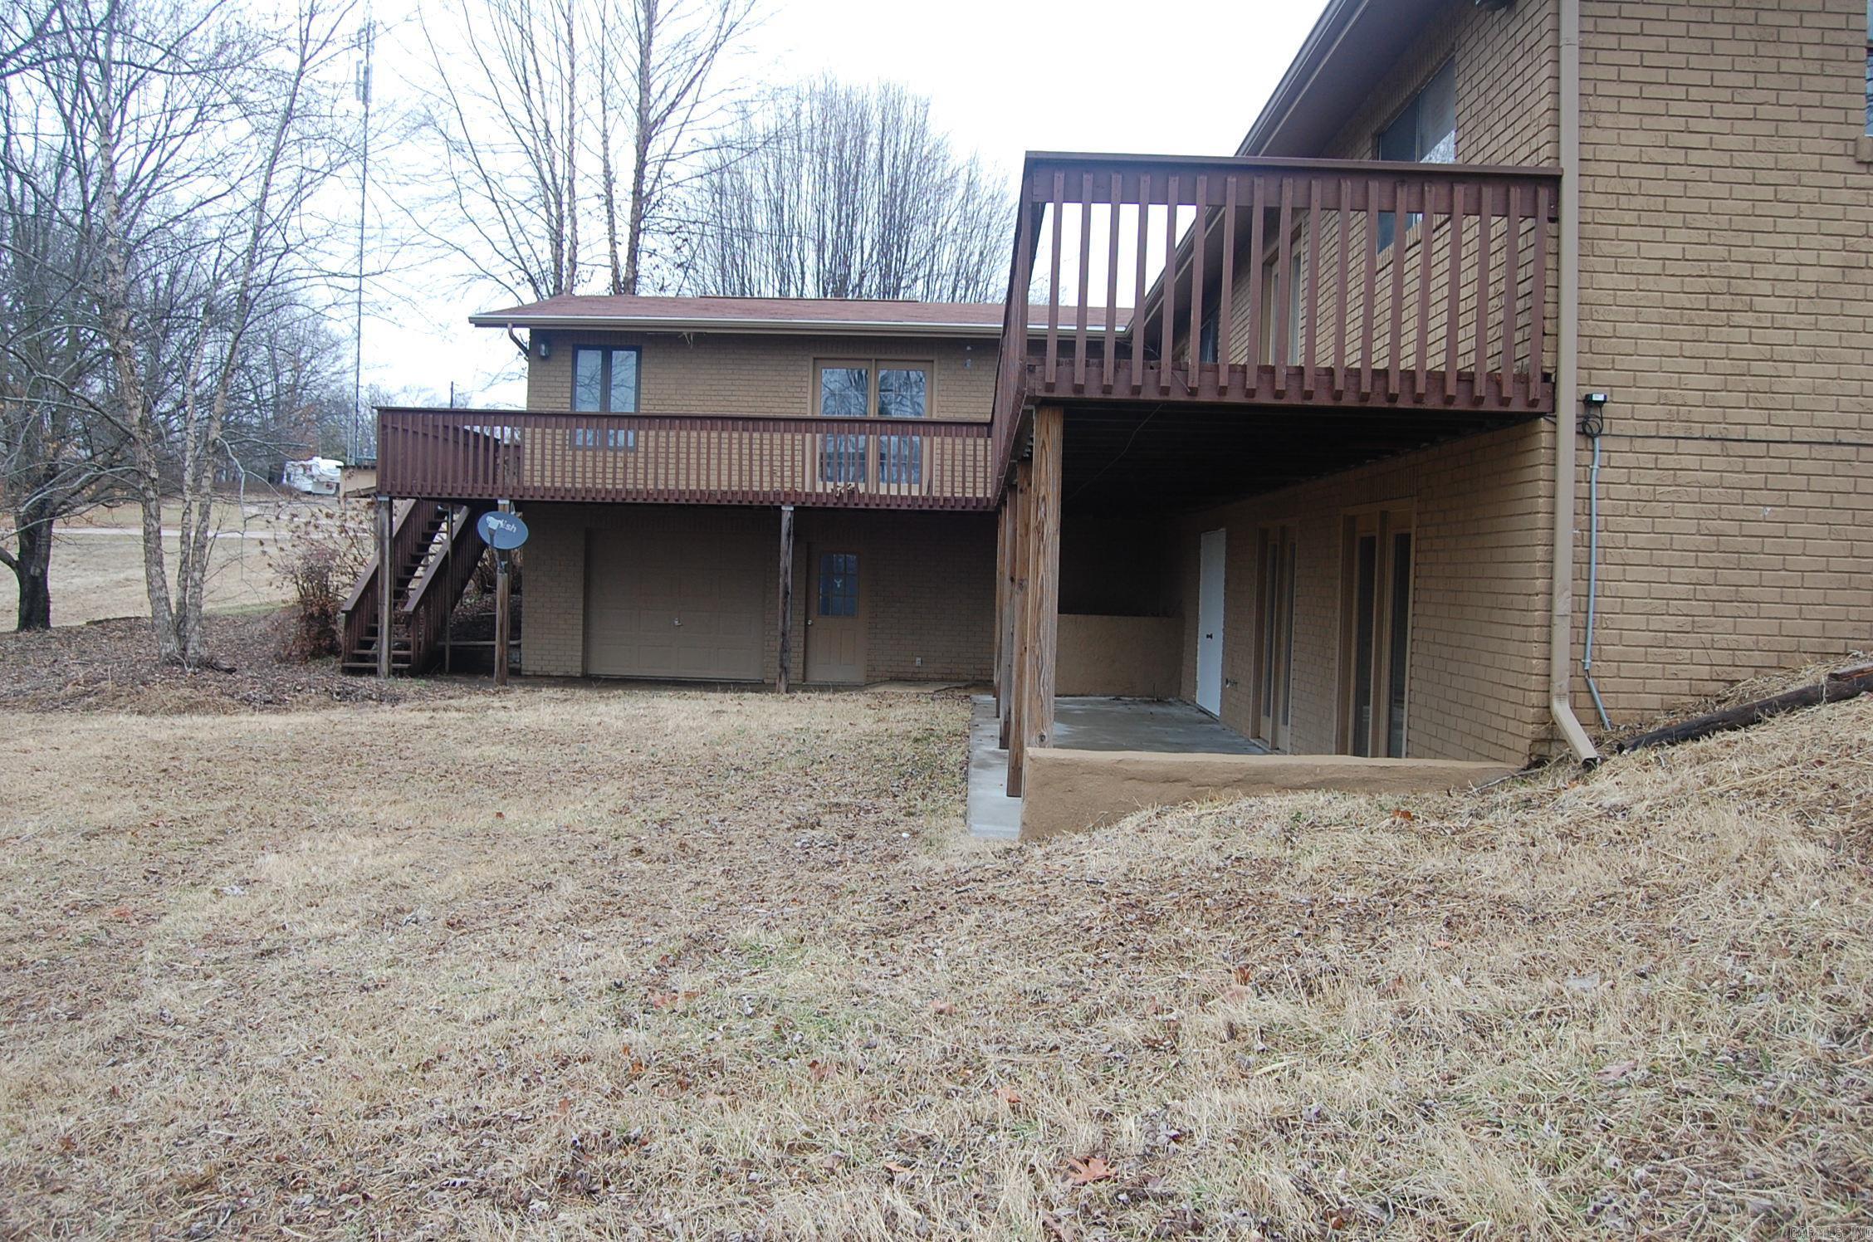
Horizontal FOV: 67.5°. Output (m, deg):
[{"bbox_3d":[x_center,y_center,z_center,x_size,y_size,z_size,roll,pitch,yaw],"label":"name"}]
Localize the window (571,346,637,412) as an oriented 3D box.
[{"bbox_3d":[-4.847,-3.275,20.650,1.010,1.530,0.120,2,2,2],"label":"window"}]

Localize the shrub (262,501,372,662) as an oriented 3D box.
[{"bbox_3d":[-9.036,-0.578,20.500,1.450,2.300,1.450,2,2,2],"label":"shrub"}]

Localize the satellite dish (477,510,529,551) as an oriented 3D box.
[{"bbox_3d":[-5.651,-1.184,18.300,0.640,0.540,0.400,2,2,16],"label":"satellite dish"}]

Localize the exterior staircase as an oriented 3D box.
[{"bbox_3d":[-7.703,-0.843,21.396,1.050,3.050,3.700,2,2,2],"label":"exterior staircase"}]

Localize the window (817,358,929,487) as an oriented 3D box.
[{"bbox_3d":[-0.930,-2.888,20.500,1.720,1.930,0.120,2,2,2],"label":"window"}]

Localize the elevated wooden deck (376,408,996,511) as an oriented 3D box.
[{"bbox_3d":[-3.238,-2.135,19.308,8.102,1.140,2.300,1,2,2],"label":"elevated wooden deck"}]

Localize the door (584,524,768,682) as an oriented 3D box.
[{"bbox_3d":[-3.866,-0.259,20.700,2.640,2.200,0.100,2,2,2],"label":"door"}]

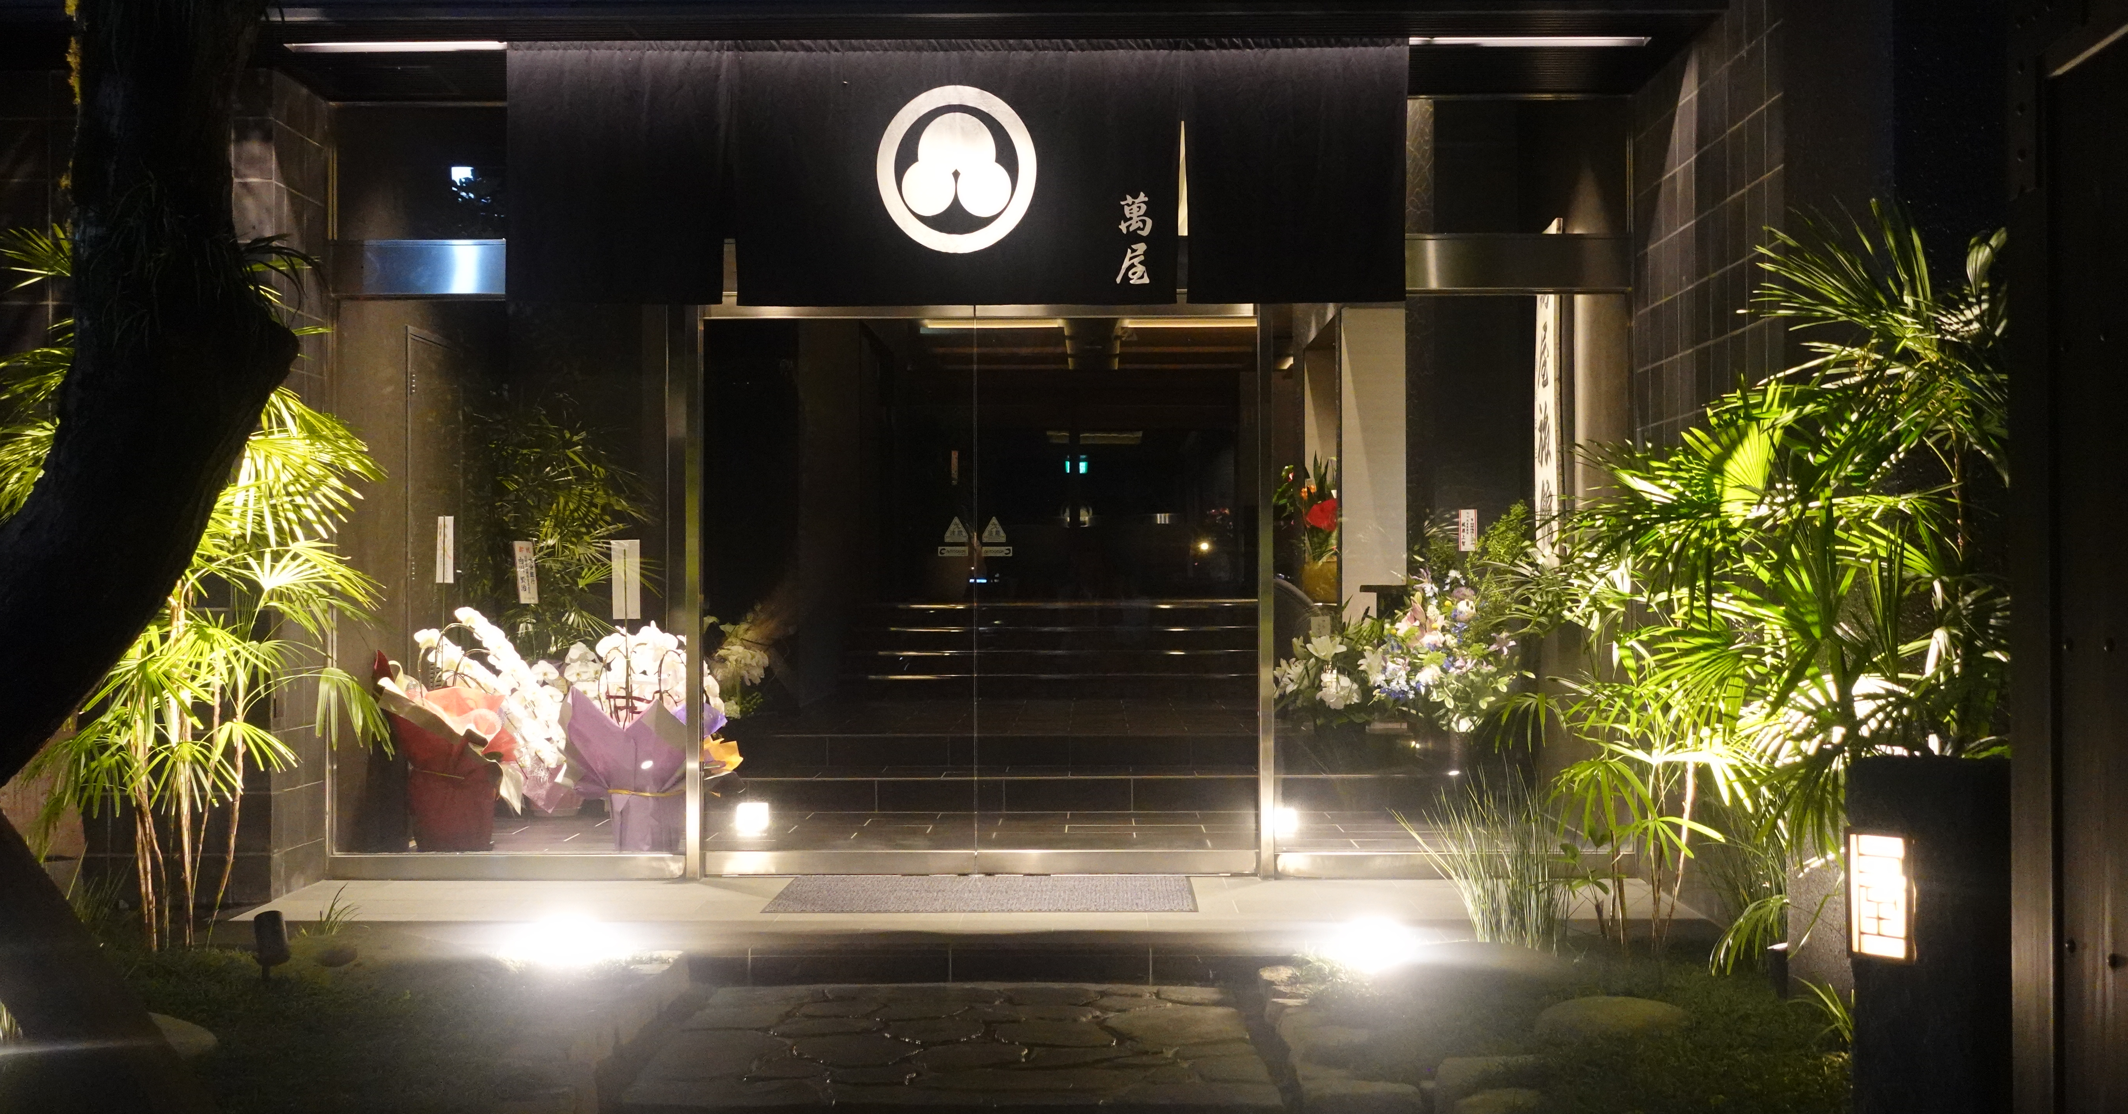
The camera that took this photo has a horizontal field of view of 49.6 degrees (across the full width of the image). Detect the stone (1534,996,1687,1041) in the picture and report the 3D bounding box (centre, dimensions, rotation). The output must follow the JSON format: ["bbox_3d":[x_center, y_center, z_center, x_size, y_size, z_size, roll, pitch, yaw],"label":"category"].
[{"bbox_3d":[1.374,1.155,5.800,0.390,0.090,0.320,0,-1,0],"label":"stone"}]

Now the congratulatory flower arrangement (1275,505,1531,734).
[{"bbox_3d":[1.600,0.315,10.900,1.200,1.120,0.750,0,-1,0],"label":"congratulatory flower arrangement"}]

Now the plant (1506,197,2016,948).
[{"bbox_3d":[1.956,0.079,6.450,1.500,2.120,1.250,0,-1,0],"label":"plant"}]

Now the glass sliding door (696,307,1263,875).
[{"bbox_3d":[-0.309,0.118,8.400,2.050,2.090,0.090,0,-1,0],"label":"glass sliding door"}]

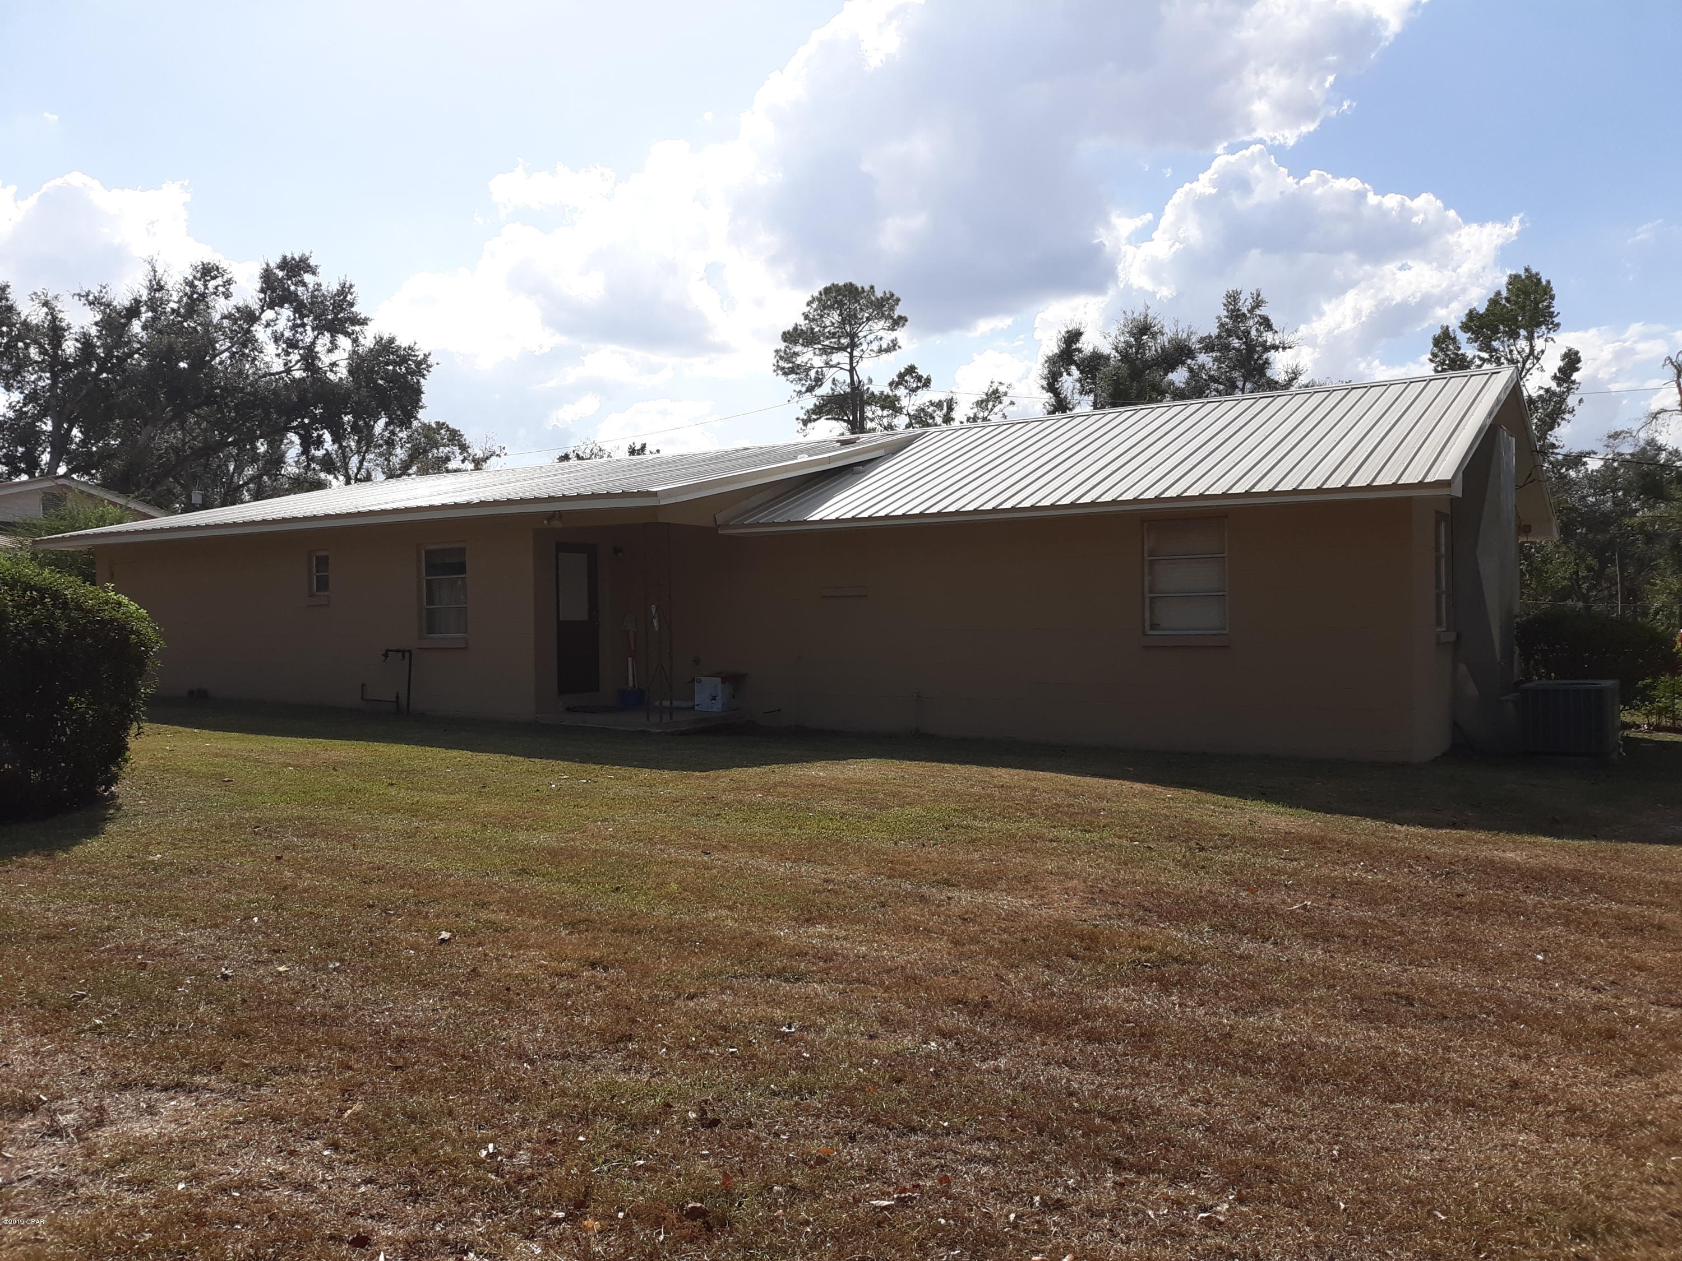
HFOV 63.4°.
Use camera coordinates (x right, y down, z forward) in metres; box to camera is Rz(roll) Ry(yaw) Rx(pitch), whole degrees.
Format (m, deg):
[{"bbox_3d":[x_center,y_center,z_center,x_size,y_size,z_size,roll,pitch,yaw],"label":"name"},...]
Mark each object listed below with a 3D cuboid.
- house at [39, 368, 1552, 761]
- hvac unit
[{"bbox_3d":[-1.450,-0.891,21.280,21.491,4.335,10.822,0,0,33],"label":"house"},{"bbox_3d":[7.425,0.877,13.853,0.806,0.694,0.806,0,0,36],"label":"hvac unit"}]

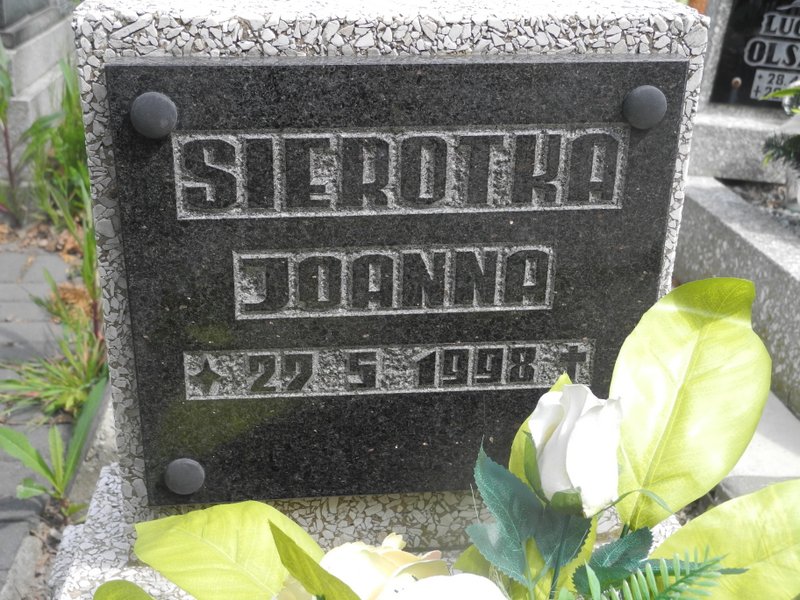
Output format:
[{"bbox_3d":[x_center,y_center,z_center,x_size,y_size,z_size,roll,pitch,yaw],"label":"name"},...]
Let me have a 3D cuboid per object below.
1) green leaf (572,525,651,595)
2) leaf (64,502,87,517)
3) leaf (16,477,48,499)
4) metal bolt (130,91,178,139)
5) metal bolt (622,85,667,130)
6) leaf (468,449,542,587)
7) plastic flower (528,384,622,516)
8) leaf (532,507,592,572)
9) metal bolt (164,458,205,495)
[{"bbox_3d":[0.141,0.173,0.690,0.053,0.034,0.030,-1,24,-5],"label":"green leaf"},{"bbox_3d":[-0.446,0.289,1.430,0.032,0.017,0.022,-1,24,-5],"label":"leaf"},{"bbox_3d":[-0.512,0.261,1.450,0.045,0.027,0.030,-1,24,-5],"label":"leaf"},{"bbox_3d":[-0.166,-0.124,0.701,0.030,0.030,0.011,-1,24,-5],"label":"metal bolt"},{"bbox_3d":[0.173,-0.135,0.731,0.030,0.030,0.011,-1,24,-5],"label":"metal bolt"},{"bbox_3d":[0.071,0.146,0.700,0.051,0.092,0.024,-19,9,-4],"label":"leaf"},{"bbox_3d":[0.115,0.099,0.685,0.057,0.079,0.055,2,18,-7],"label":"plastic flower"},{"bbox_3d":[0.112,0.163,0.715,0.042,0.052,0.018,11,12,-2],"label":"leaf"},{"bbox_3d":[-0.169,0.140,0.819,0.030,0.030,0.011,-1,24,-5],"label":"metal bolt"}]

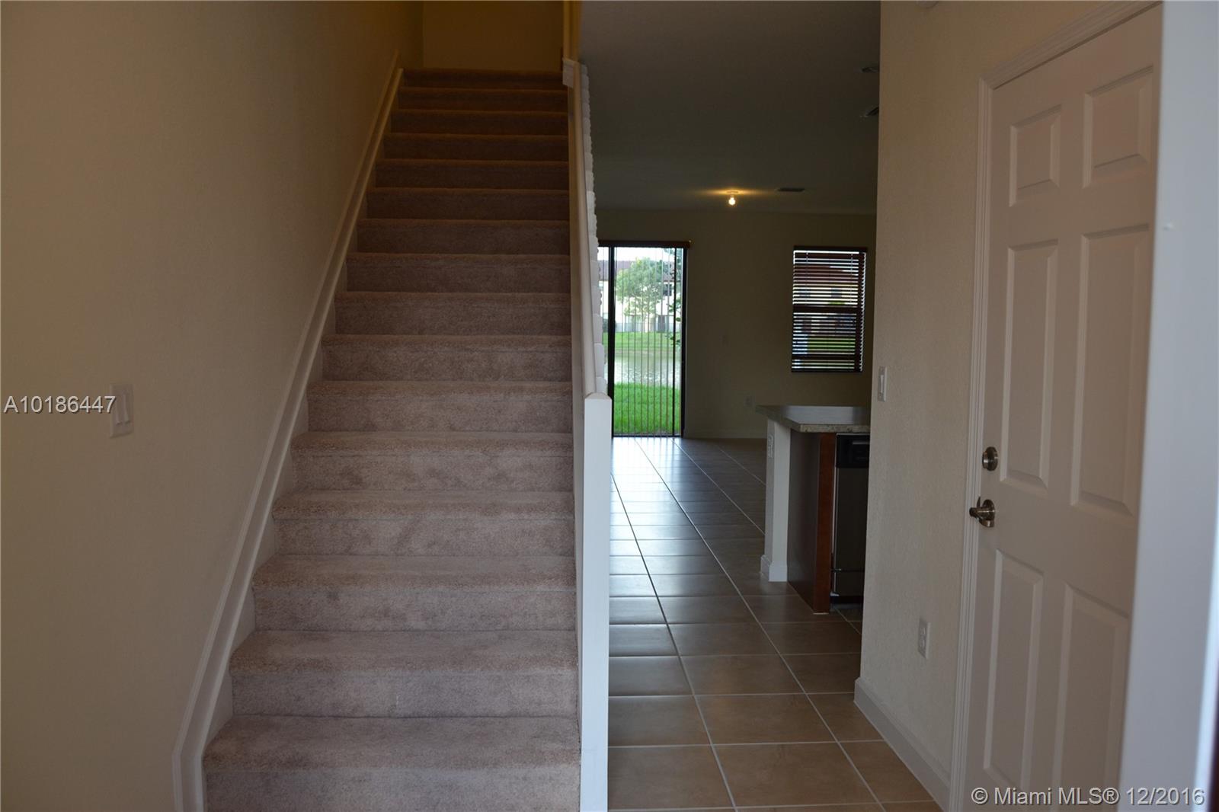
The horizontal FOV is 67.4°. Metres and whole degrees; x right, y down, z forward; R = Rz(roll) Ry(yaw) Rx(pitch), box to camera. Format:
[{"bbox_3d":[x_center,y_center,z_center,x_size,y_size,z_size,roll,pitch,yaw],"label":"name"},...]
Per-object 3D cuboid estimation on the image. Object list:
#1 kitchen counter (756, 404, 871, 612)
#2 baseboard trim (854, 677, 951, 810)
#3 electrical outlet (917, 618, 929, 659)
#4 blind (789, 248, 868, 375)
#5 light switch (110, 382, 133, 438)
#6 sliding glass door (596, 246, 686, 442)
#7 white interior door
[{"bbox_3d":[1.778,0.515,4.955,1.804,0.935,0.975,0,5,-3],"label":"kitchen counter"},{"bbox_3d":[0.962,1.110,3.042,0.016,0.086,0.840,0,5,-3],"label":"baseboard trim"},{"bbox_3d":[0.976,0.724,2.842,0.008,0.118,0.078,0,5,-3],"label":"electrical outlet"},{"bbox_3d":[2.681,-1.176,11.183,0.900,1.525,0.060,0,5,-3],"label":"blind"},{"bbox_3d":[-1.140,0.007,2.134,0.010,0.120,0.115,0,5,-3],"label":"light switch"},{"bbox_3d":[0.032,-0.796,11.074,1.840,2.390,0.100,0,5,-3],"label":"sliding glass door"},{"bbox_3d":[1.045,0.218,2.091,0.040,2.040,0.810,0,5,-3],"label":"white interior door"}]

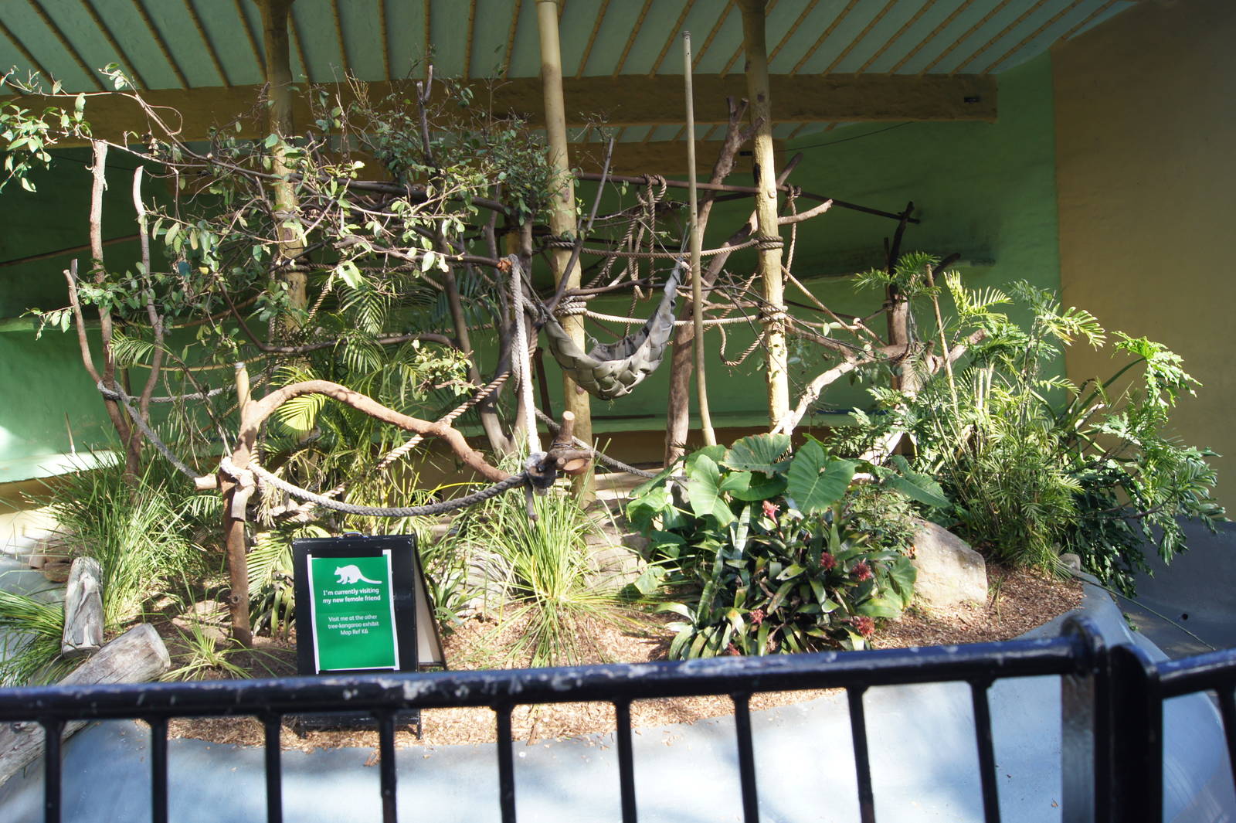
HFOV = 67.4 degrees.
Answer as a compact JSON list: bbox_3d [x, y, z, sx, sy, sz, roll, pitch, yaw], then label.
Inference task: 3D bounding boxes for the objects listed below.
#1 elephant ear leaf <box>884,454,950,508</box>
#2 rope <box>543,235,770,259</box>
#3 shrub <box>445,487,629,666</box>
[{"bbox_3d":[1.968,0.461,6.100,0.430,0.310,0.320,-3,-2,-15],"label":"elephant ear leaf"},{"bbox_3d":[0.301,-1.352,7.700,1.840,0.240,0.220,-3,-2,0],"label":"rope"},{"bbox_3d":[-0.493,1.001,5.600,1.030,0.920,1.000,-3,-2,0],"label":"shrub"}]

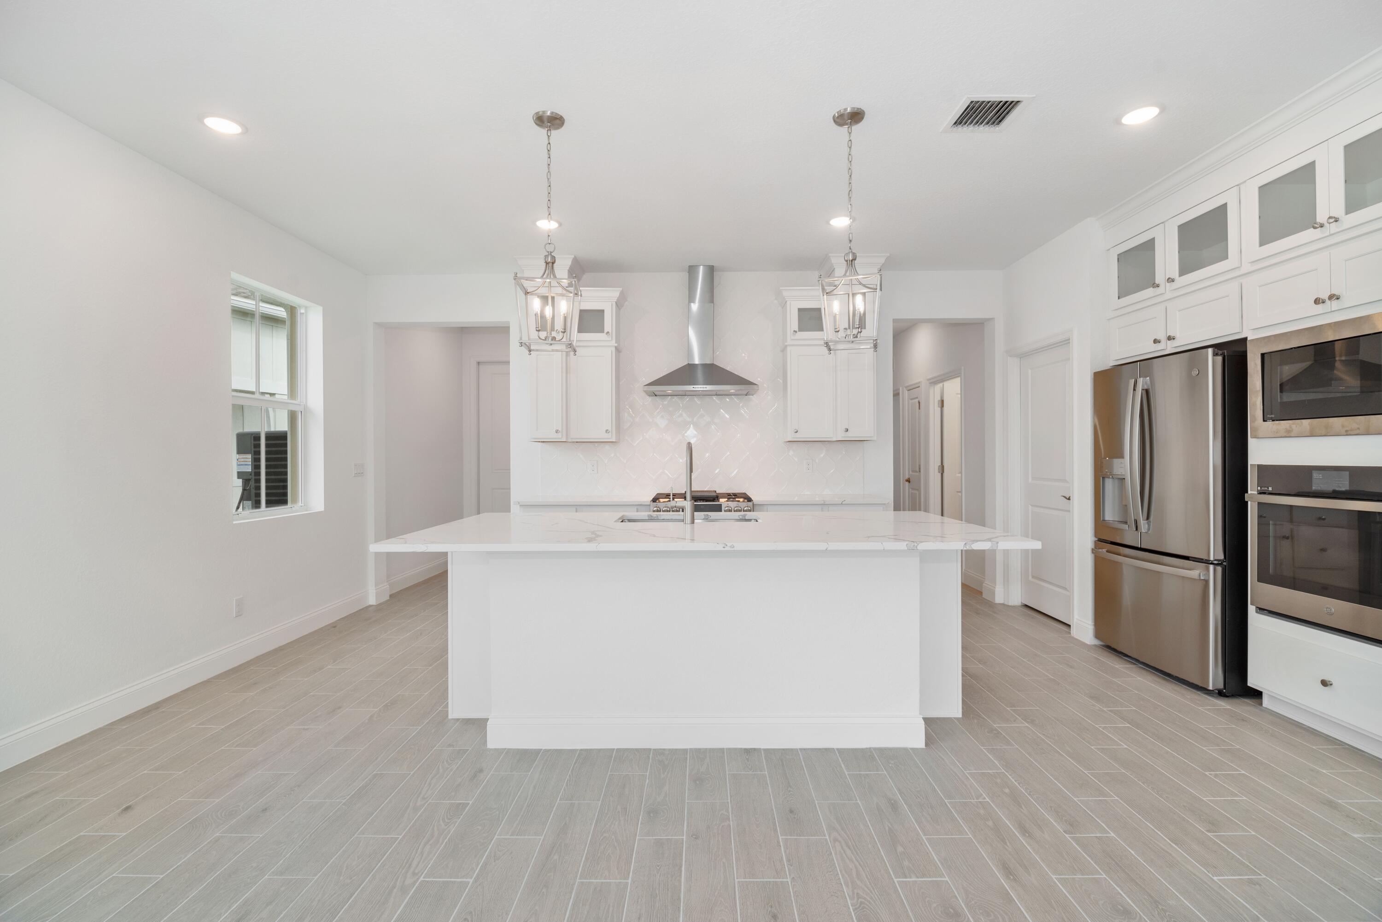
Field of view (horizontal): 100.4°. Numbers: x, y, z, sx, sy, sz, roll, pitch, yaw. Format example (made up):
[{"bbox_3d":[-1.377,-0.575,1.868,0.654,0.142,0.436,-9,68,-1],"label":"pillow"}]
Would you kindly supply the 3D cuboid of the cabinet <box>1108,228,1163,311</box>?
[{"bbox_3d":[2.878,-1.155,3.467,0.410,0.415,0.450,0,0,1],"label":"cabinet"}]

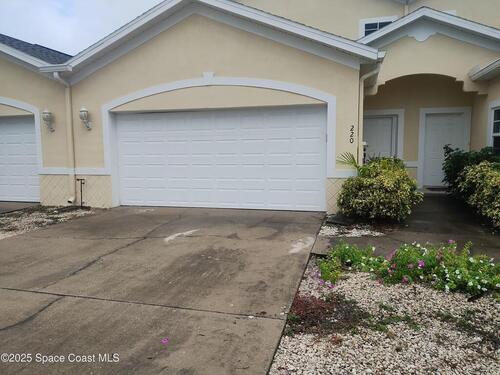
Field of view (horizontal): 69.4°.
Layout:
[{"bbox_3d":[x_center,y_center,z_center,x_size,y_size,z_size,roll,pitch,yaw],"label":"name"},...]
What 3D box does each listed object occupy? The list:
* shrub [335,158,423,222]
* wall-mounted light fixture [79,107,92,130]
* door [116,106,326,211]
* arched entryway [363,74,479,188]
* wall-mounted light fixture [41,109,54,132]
[{"bbox_3d":[2.421,-0.024,6.851,1.430,1.120,1.250,1,5,13],"label":"shrub"},{"bbox_3d":[-3.731,-1.561,8.164,0.200,0.535,0.280,1,5,13],"label":"wall-mounted light fixture"},{"bbox_3d":[-0.752,-0.602,7.900,4.850,2.150,0.200,1,5,13],"label":"door"},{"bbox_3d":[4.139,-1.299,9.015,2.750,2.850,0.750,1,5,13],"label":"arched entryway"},{"bbox_3d":[-4.679,-1.568,8.387,0.200,0.544,0.280,1,5,13],"label":"wall-mounted light fixture"}]

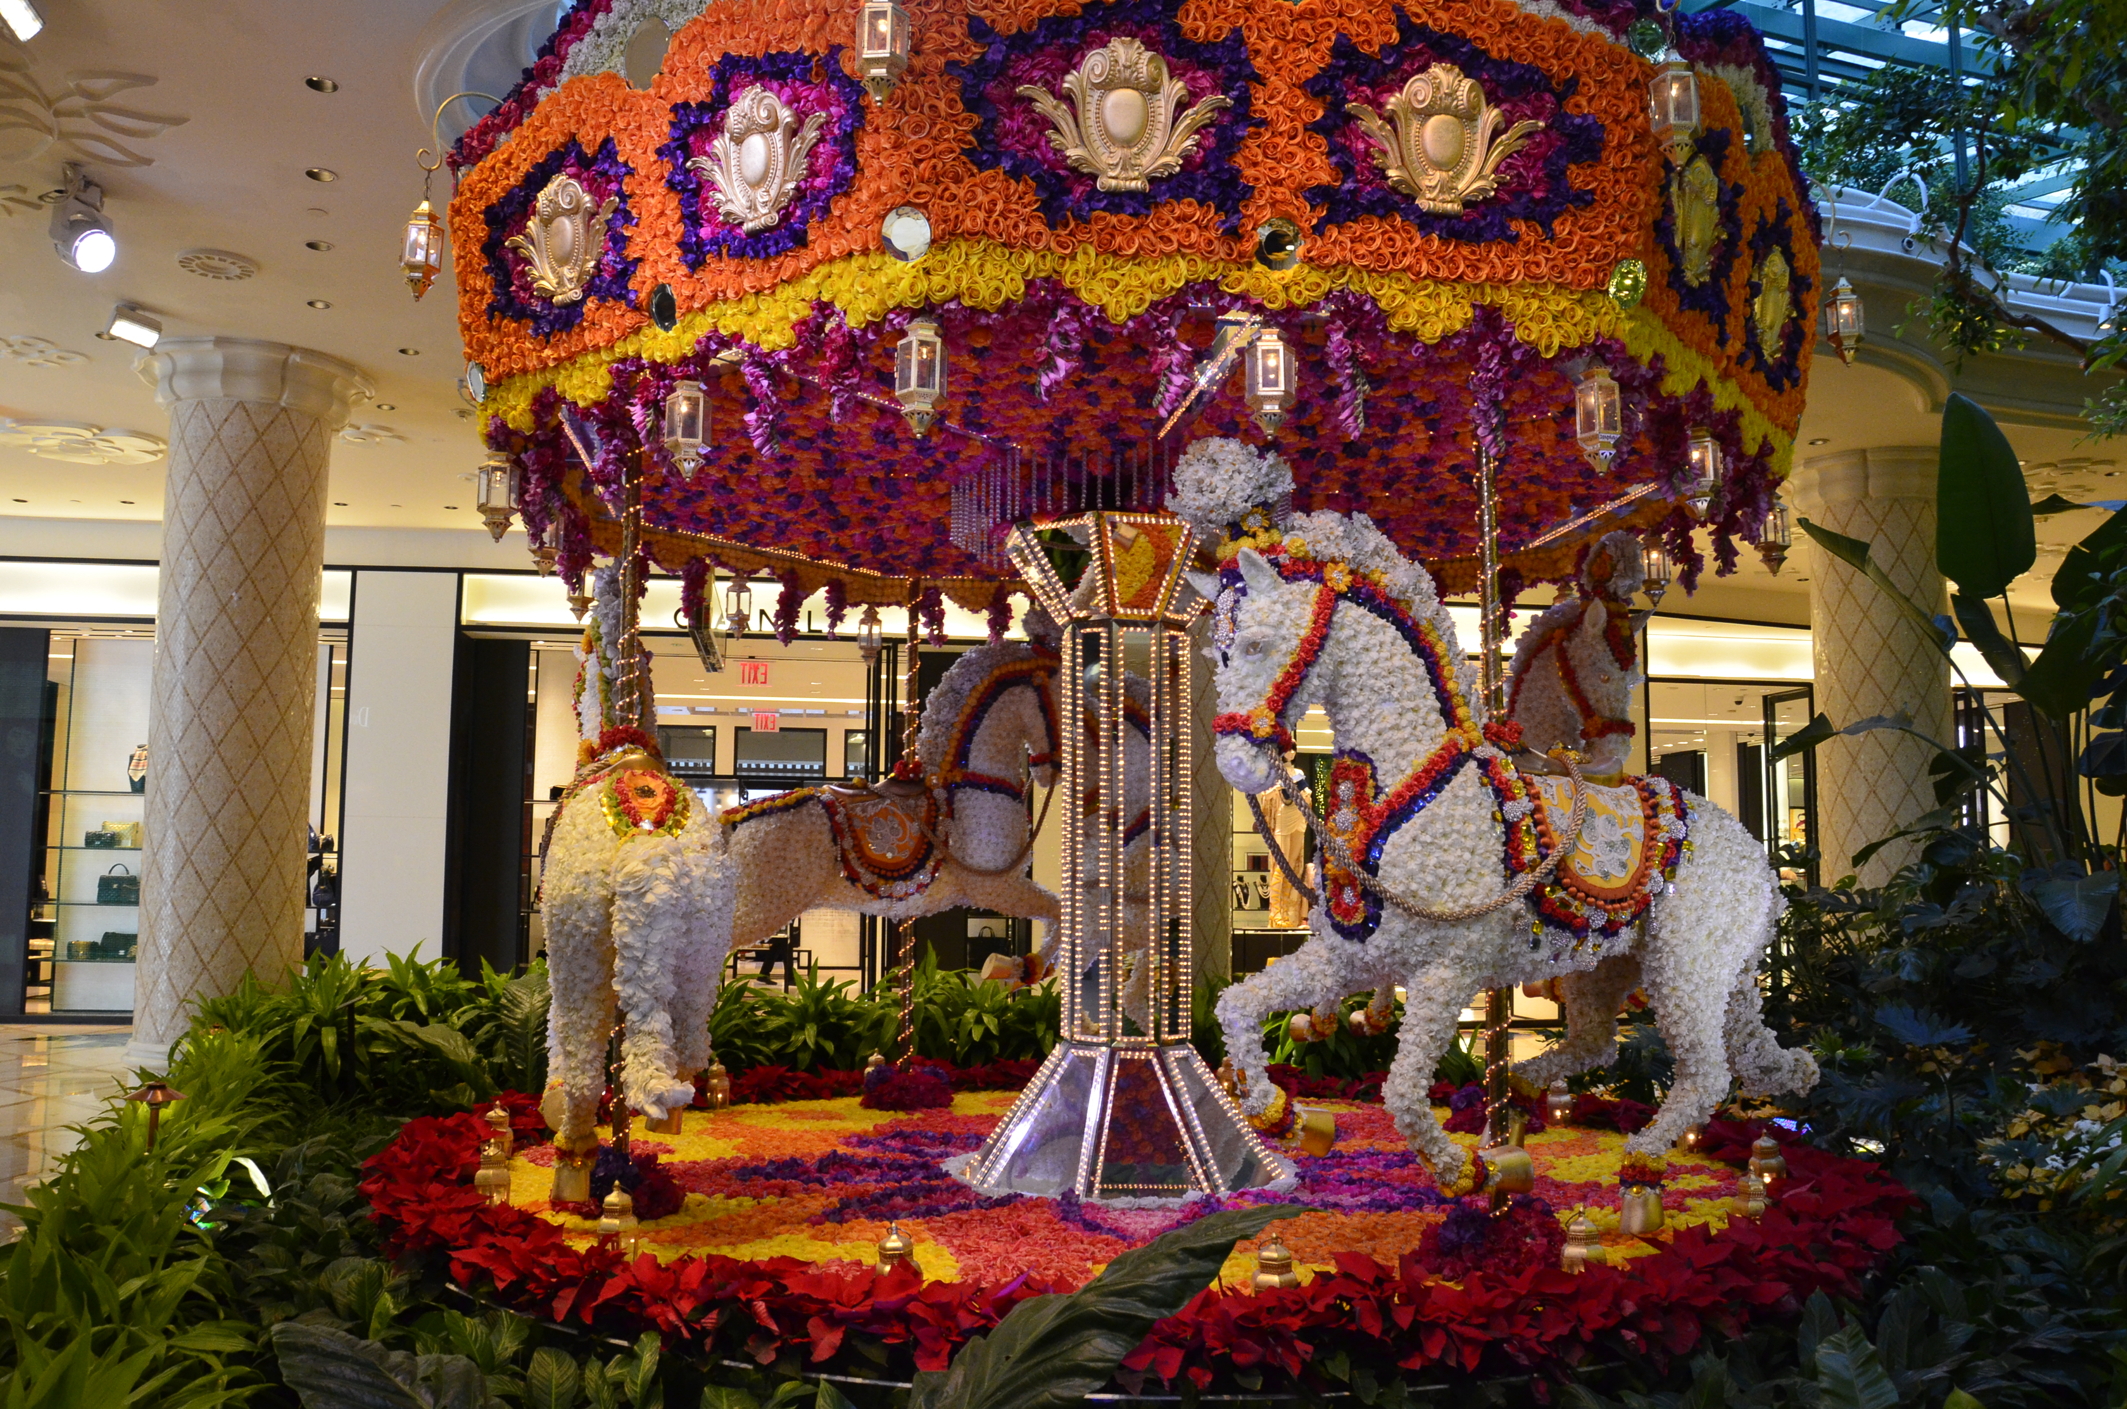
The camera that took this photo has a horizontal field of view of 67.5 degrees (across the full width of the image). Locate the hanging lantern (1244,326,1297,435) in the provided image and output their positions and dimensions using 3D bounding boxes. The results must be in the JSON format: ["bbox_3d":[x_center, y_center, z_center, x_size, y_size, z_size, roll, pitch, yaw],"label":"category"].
[{"bbox_3d":[0.543,-0.851,4.186,0.140,0.310,0.132,1,-5,-7],"label":"hanging lantern"}]

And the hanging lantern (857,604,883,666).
[{"bbox_3d":[-1.110,-0.397,9.152,0.140,0.346,0.132,3,-6,-29],"label":"hanging lantern"}]

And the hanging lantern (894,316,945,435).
[{"bbox_3d":[-0.380,-0.862,4.208,0.140,0.325,0.132,-1,-5,13],"label":"hanging lantern"}]

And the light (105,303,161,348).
[{"bbox_3d":[-4.697,-1.919,8.043,0.150,0.170,0.250,-2,-5,21],"label":"light"}]

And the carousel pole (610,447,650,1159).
[{"bbox_3d":[-1.545,0.325,5.609,0.066,2.588,0.066,2,-5,-15],"label":"carousel pole"}]

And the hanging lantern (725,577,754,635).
[{"bbox_3d":[-1.699,-0.510,8.318,0.132,0.328,0.140,-4,-6,39],"label":"hanging lantern"}]

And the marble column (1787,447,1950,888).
[{"bbox_3d":[5.808,0.425,11.243,1.250,4.197,1.250,-2,-6,27],"label":"marble column"}]

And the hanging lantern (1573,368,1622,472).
[{"bbox_3d":[1.533,-0.823,4.532,0.140,0.333,0.132,3,-6,-30],"label":"hanging lantern"}]

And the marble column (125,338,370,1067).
[{"bbox_3d":[-4.846,0.181,9.225,1.250,4.197,1.250,3,-6,-28],"label":"marble column"}]

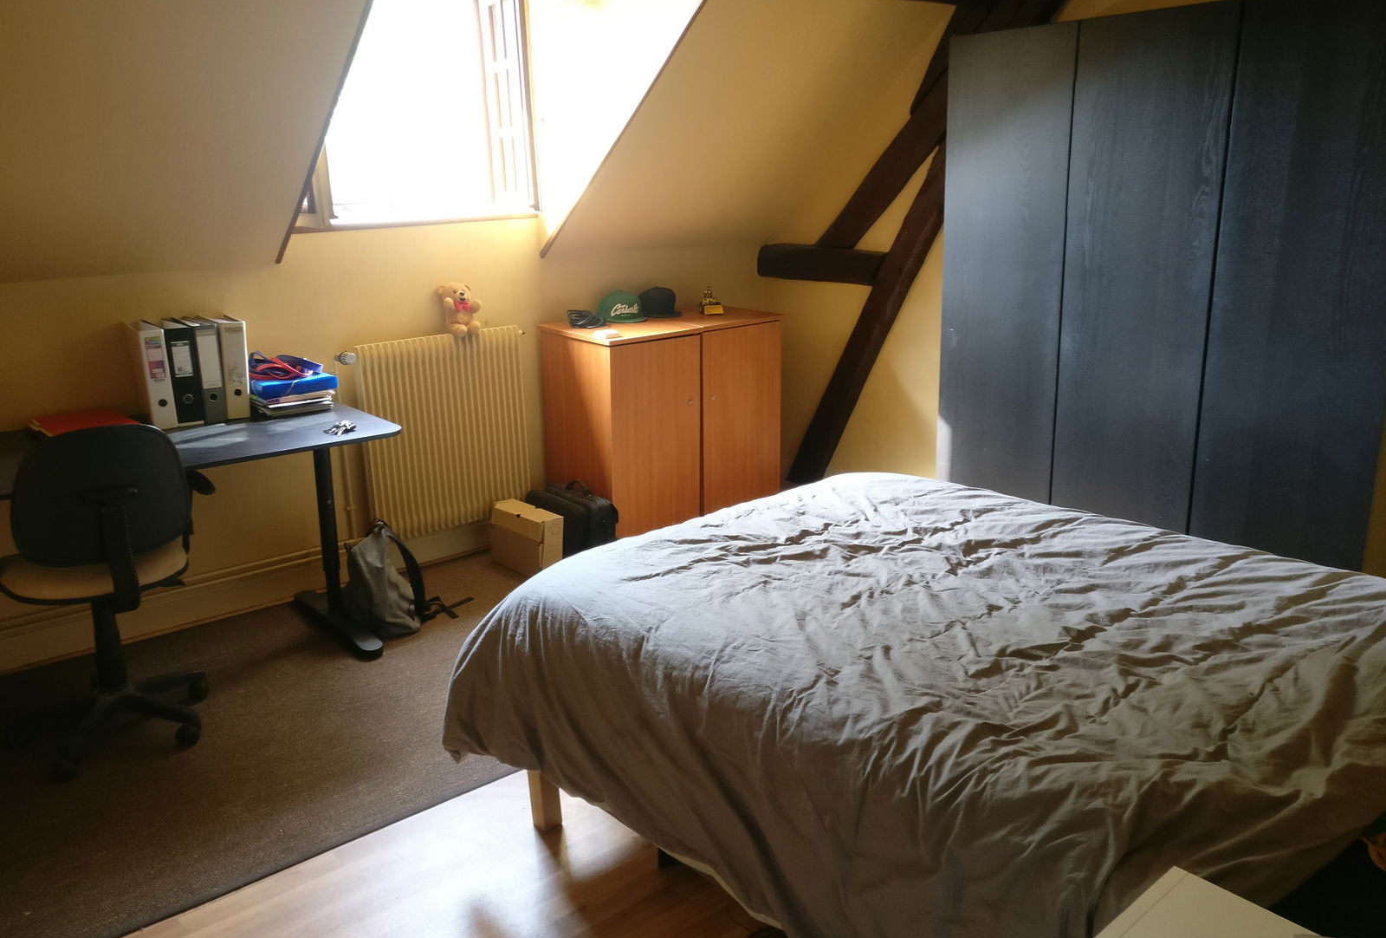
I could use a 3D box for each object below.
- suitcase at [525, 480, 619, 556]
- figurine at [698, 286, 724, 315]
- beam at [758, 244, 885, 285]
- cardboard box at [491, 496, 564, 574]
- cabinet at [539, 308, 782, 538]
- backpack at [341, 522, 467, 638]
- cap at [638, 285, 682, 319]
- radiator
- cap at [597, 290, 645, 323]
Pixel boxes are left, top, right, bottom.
[{"bbox_3d":[-0.506,0.240,4.624,0.200,0.310,0.420,-14,20,-36],"label":"suitcase"},{"bbox_3d":[0.080,-0.747,4.961,0.085,0.120,0.070,-7,17,-18],"label":"figurine"},{"bbox_3d":[0.615,-0.961,5.258,0.125,0.155,0.790,-14,20,-36],"label":"beam"},{"bbox_3d":[-0.682,0.285,4.584,0.095,0.256,0.355,-15,20,-38],"label":"cardboard box"},{"bbox_3d":[-0.118,-0.190,4.951,0.919,0.934,0.546,-14,20,-36],"label":"cabinet"},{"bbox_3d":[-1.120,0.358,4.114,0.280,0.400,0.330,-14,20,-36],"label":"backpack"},{"bbox_3d":[-0.171,-0.759,5.010,0.175,0.125,0.250,-15,20,-38],"label":"cap"},{"bbox_3d":[-0.998,-0.151,4.545,0.685,0.780,0.080,-14,20,-36],"label":"radiator"},{"bbox_3d":[-0.326,-0.716,4.879,0.175,0.125,0.250,-8,17,-20],"label":"cap"}]

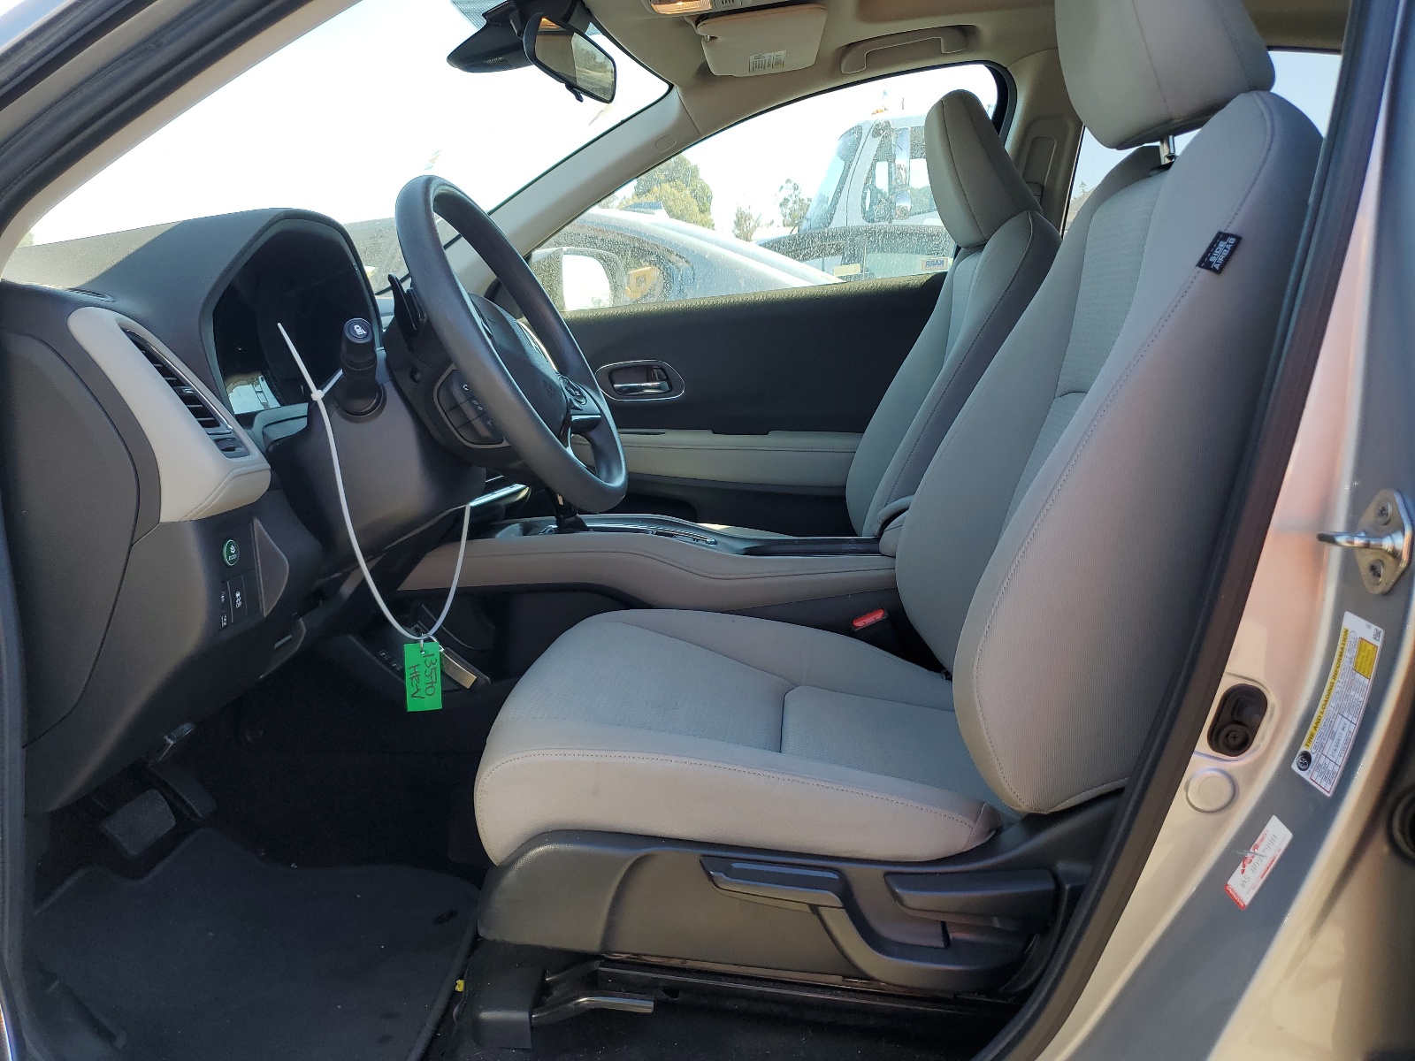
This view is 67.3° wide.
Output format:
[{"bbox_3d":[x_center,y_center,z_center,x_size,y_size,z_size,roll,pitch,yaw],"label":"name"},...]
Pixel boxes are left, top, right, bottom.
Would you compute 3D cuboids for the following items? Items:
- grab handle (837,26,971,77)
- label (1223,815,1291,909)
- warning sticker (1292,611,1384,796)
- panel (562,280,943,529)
[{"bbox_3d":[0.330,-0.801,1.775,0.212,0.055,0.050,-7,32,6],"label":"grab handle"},{"bbox_3d":[0.346,0.208,0.668,0.004,0.058,0.024,23,14,-8],"label":"label"},{"bbox_3d":[0.379,0.104,0.641,0.008,0.107,0.038,9,14,-5],"label":"warning sticker"},{"bbox_3d":[0.102,-0.216,2.094,0.940,0.600,0.140,1,13,5],"label":"panel"}]

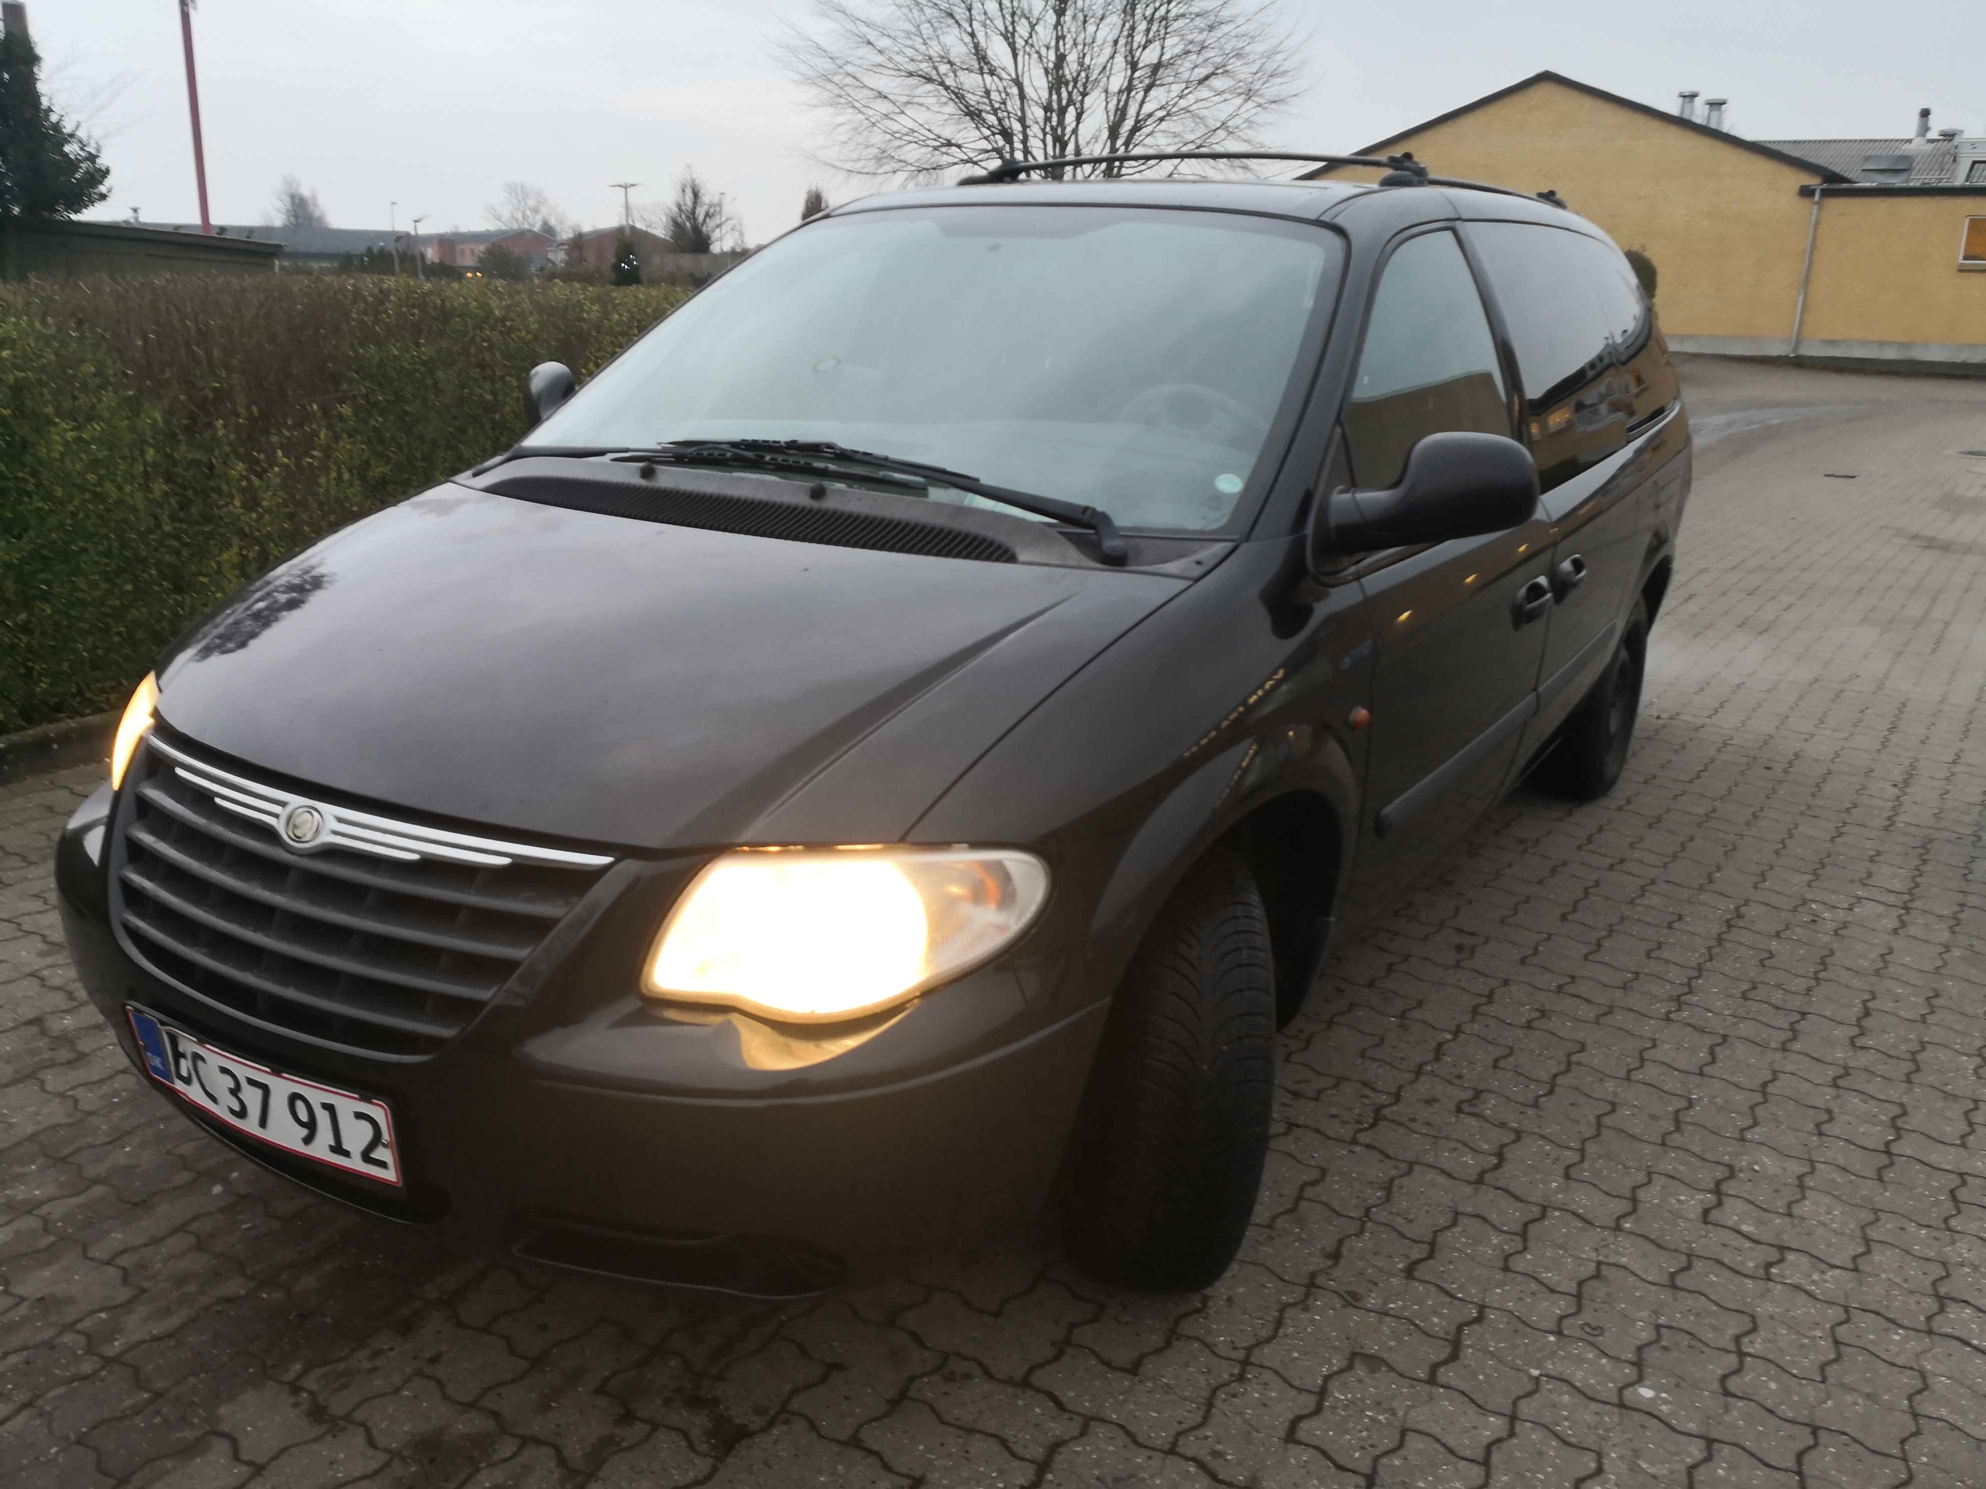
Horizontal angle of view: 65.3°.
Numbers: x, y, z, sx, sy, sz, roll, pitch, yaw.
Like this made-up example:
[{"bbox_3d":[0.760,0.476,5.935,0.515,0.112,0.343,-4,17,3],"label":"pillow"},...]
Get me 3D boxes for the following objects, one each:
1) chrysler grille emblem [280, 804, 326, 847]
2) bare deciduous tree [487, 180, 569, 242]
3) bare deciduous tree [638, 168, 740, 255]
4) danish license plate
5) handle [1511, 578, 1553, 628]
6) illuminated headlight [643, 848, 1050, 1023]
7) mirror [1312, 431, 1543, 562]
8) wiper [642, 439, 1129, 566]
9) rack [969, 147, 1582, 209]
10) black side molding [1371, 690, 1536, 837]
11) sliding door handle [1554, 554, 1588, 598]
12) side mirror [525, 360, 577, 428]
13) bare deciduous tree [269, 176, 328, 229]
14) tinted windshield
[{"bbox_3d":[-0.855,0.100,1.922,0.063,0.062,0.018,11,-7,29],"label":"chrysler grille emblem"},{"bbox_3d":[-24.201,-25.494,80.675,4.700,7.900,4.700,-3,16,-16],"label":"bare deciduous tree"},{"bbox_3d":[-14.237,-24.396,72.706,4.600,4.900,4.600,-1,16,-11],"label":"bare deciduous tree"},{"bbox_3d":[-0.922,0.438,1.941,0.504,0.120,0.025,11,26,29],"label":"danish license plate"},{"bbox_3d":[1.147,-0.300,3.314,0.055,0.090,0.220,11,18,29],"label":"handle"},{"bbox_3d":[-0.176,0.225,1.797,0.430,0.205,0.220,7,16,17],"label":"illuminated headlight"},{"bbox_3d":[0.685,-0.382,2.408,0.290,0.205,0.190,11,18,30],"label":"mirror"},{"bbox_3d":[-0.192,-0.410,2.491,0.910,0.090,0.090,17,21,30],"label":"wiper"},{"bbox_3d":[0.849,-1.530,4.331,1.190,0.120,2.050,11,18,30],"label":"rack"},{"bbox_3d":[0.913,0.024,2.977,0.028,0.060,1.060,10,17,28],"label":"black side molding"},{"bbox_3d":[1.292,-0.363,3.444,0.060,0.075,0.190,11,18,30],"label":"sliding door handle"},{"bbox_3d":[-0.951,-0.755,3.485,0.270,0.195,0.145,11,18,29],"label":"side mirror"},{"bbox_3d":[-64.549,-48.628,143.853,6.000,9.000,6.000,-5,17,-23],"label":"bare deciduous tree"},{"bbox_3d":[-0.141,-0.756,2.872,1.570,0.150,1.000,11,49,30],"label":"tinted windshield"}]

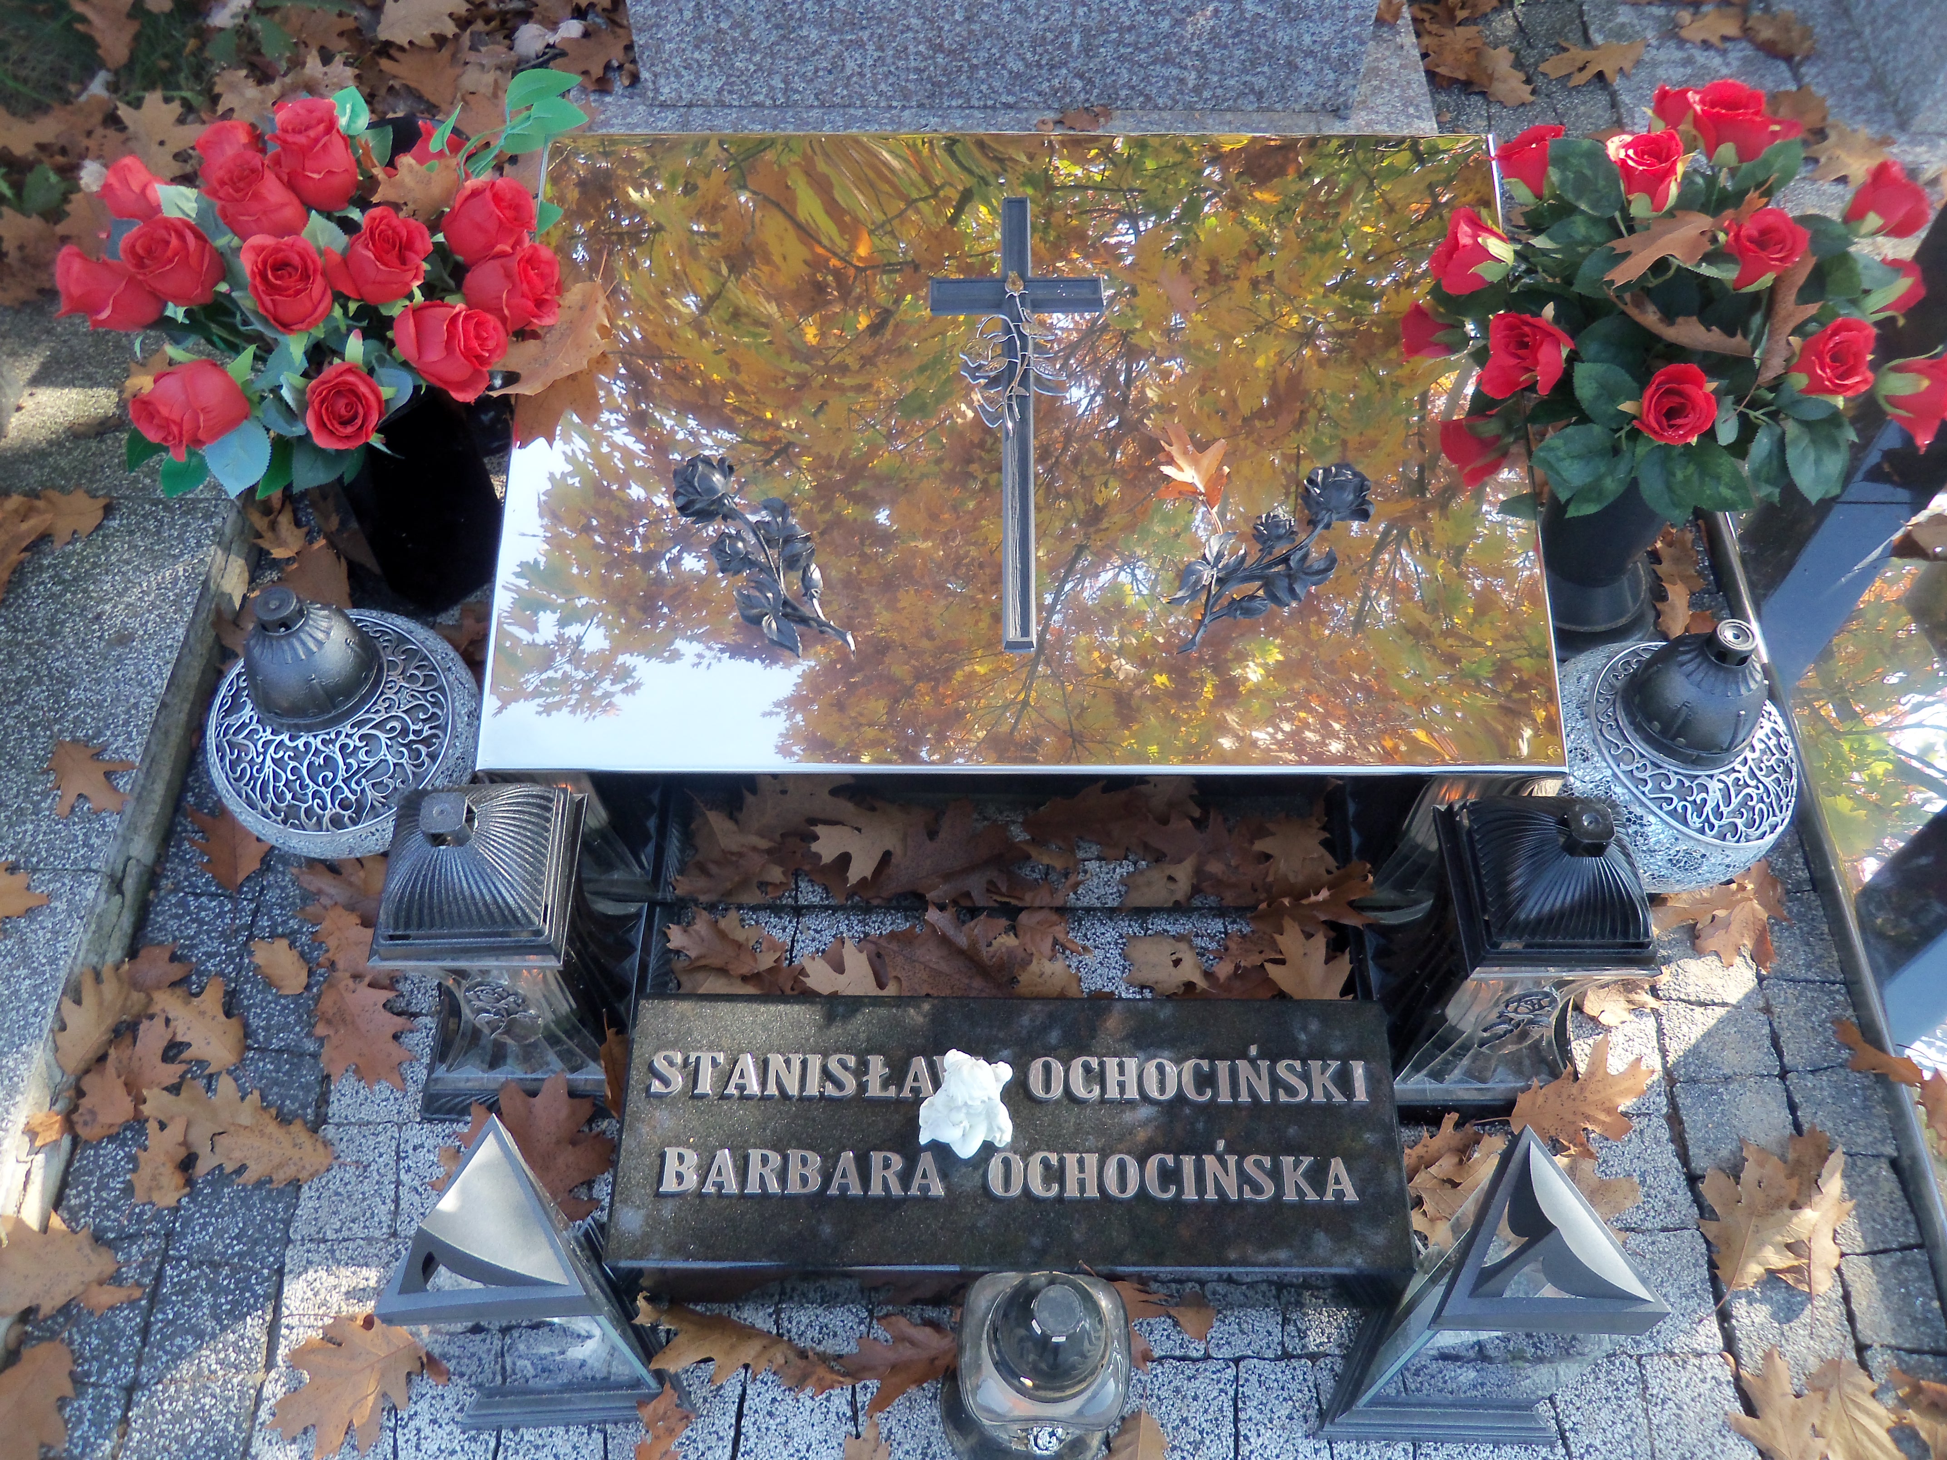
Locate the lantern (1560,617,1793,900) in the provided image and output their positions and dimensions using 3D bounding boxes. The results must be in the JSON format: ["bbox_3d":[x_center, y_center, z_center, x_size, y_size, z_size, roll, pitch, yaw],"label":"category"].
[{"bbox_3d":[0.709,0.007,1.608,0.279,0.324,0.279,16,57,11],"label":"lantern"}]

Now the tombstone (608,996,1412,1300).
[{"bbox_3d":[0.033,0.393,1.465,0.695,0.139,0.241,0,56,1],"label":"tombstone"}]

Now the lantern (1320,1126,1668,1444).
[{"bbox_3d":[0.413,0.447,1.295,0.211,0.348,0.185,1,56,1],"label":"lantern"}]

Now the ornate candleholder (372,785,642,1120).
[{"bbox_3d":[-0.441,0.177,1.475,0.224,0.379,0.224,-1,56,0],"label":"ornate candleholder"}]

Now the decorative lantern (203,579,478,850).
[{"bbox_3d":[-0.672,-0.026,1.651,0.279,0.324,0.279,-15,57,-9],"label":"decorative lantern"}]

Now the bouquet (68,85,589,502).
[{"bbox_3d":[-0.653,-0.447,1.617,0.517,0.375,0.465,0,56,1],"label":"bouquet"}]

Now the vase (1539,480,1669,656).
[{"bbox_3d":[0.749,-0.228,1.783,0.172,0.300,0.172,0,56,1],"label":"vase"}]

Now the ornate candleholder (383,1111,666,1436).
[{"bbox_3d":[-0.357,0.442,1.310,0.211,0.348,0.185,-3,56,-1],"label":"ornate candleholder"}]

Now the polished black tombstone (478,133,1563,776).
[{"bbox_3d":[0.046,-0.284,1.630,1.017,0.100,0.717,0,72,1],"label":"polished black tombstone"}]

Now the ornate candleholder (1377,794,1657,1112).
[{"bbox_3d":[0.512,0.178,1.460,0.224,0.379,0.224,-1,56,0],"label":"ornate candleholder"}]

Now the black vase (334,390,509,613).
[{"bbox_3d":[-0.645,-0.300,1.844,0.168,0.315,0.168,0,56,1],"label":"black vase"}]

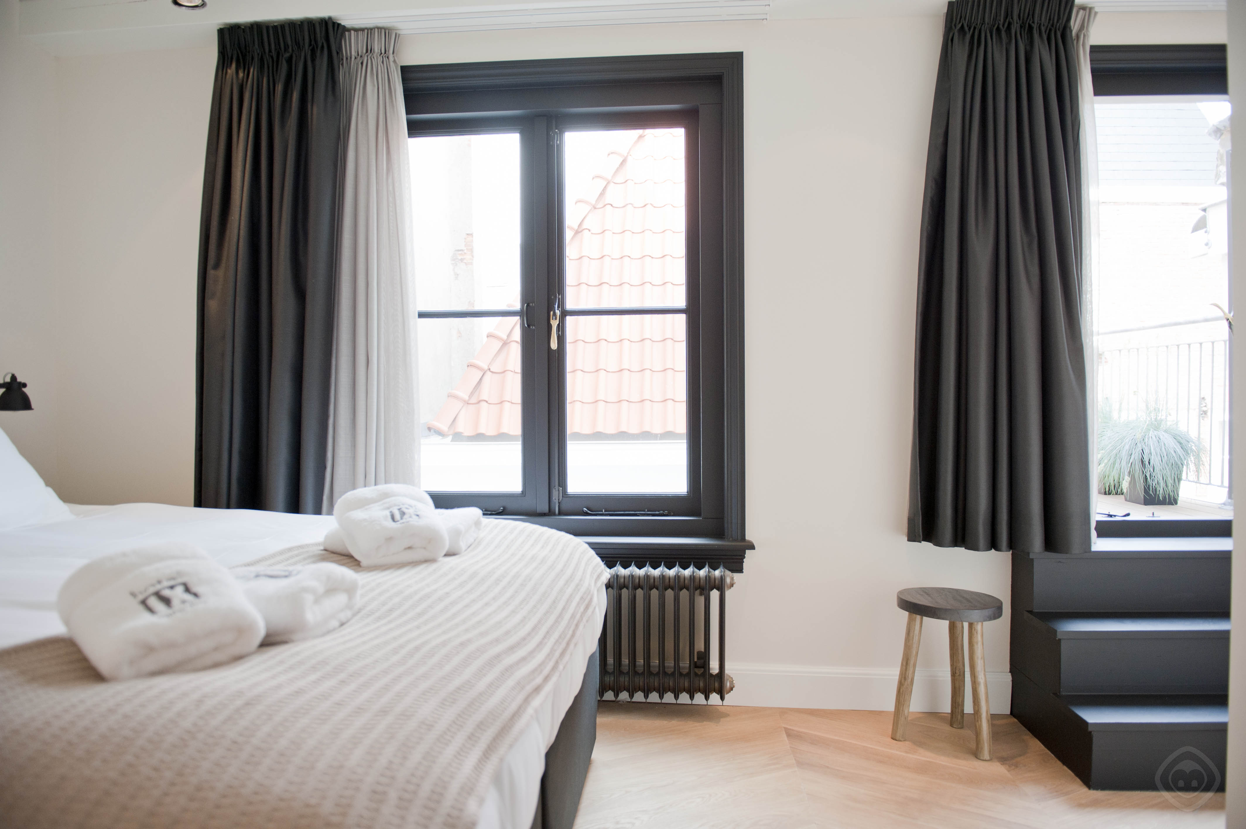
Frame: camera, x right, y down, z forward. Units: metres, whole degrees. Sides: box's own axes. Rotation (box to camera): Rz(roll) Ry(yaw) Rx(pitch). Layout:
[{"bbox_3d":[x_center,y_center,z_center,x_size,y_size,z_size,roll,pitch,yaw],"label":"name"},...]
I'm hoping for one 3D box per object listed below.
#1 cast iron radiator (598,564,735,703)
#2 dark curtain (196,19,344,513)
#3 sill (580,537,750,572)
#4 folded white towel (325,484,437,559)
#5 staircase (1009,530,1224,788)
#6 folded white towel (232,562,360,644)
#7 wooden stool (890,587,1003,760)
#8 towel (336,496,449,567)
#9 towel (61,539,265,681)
[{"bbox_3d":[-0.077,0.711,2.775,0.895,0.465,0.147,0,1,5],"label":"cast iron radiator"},{"bbox_3d":[-1.194,-0.435,2.812,0.488,1.759,0.131,0,1,5],"label":"dark curtain"},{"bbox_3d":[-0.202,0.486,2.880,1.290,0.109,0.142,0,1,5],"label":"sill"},{"bbox_3d":[-0.553,0.250,1.959,0.225,0.140,0.200,-1,1,-20],"label":"folded white towel"},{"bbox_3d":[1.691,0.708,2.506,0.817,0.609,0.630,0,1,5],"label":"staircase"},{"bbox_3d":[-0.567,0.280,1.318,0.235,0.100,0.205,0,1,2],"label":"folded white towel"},{"bbox_3d":[1.000,0.791,2.526,0.316,0.444,0.294,0,1,5],"label":"wooden stool"},{"bbox_3d":[-0.521,0.255,1.886,0.215,0.140,0.200,-1,1,-20],"label":"towel"},{"bbox_3d":[-0.645,0.264,1.174,0.215,0.140,0.200,-1,1,-42],"label":"towel"}]

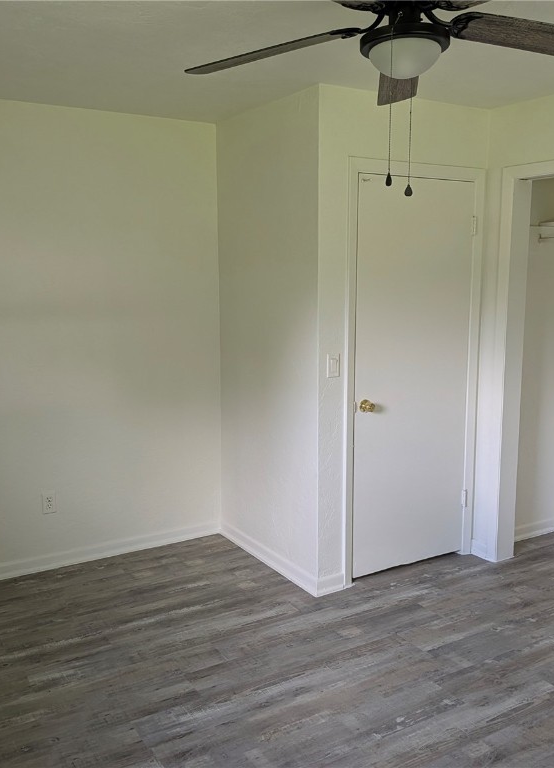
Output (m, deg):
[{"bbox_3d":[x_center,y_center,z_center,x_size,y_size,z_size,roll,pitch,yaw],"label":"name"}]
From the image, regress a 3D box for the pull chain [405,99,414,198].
[{"bbox_3d":[0.382,-0.693,2.040,0.020,0.300,0.020,0,9,0],"label":"pull chain"}]

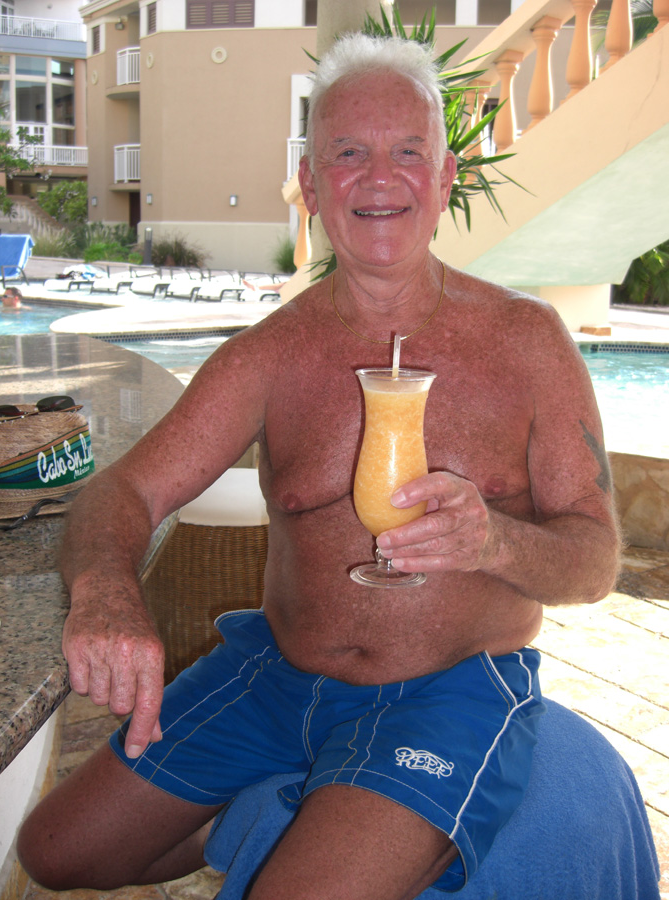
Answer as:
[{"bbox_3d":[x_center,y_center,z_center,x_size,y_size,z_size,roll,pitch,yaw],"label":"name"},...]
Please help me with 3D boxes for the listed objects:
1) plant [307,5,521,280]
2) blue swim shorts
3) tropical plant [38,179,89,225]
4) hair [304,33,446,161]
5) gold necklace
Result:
[{"bbox_3d":[0.395,-1.526,5.000,1.050,1.400,1.000,1,11,0],"label":"plant"},{"bbox_3d":[-0.004,0.374,1.290,0.470,0.260,0.420,5,12,21],"label":"blue swim shorts"},{"bbox_3d":[-9.291,-8.380,34.000,2.000,1.900,1.900,1,11,0],"label":"tropical plant"},{"bbox_3d":[0.048,-0.412,1.190,0.170,0.170,0.190,1,11,2],"label":"hair"},{"bbox_3d":[0.065,-0.182,1.205,0.143,0.100,0.140,2,11,4],"label":"gold necklace"}]

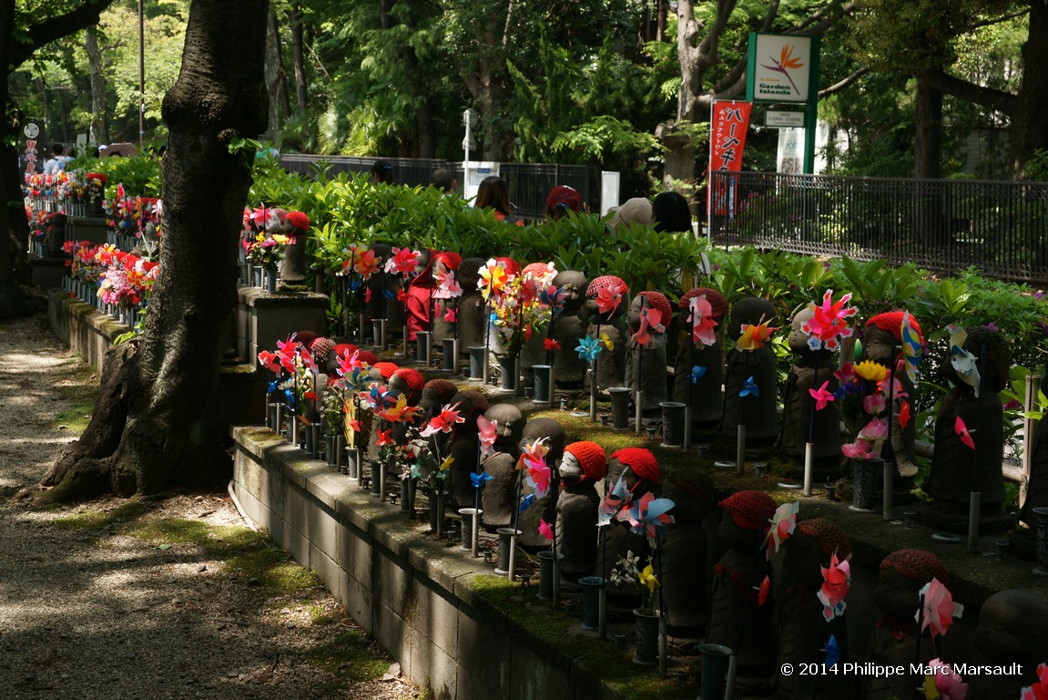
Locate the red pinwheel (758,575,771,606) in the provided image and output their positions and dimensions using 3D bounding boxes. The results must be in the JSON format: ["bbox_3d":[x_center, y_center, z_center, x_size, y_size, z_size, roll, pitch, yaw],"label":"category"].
[{"bbox_3d":[0.551,0.550,3.340,0.028,0.073,0.068,15,10,12],"label":"red pinwheel"}]

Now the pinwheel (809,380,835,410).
[{"bbox_3d":[0.786,0.119,3.840,0.085,0.086,0.035,-2,7,-29],"label":"pinwheel"}]

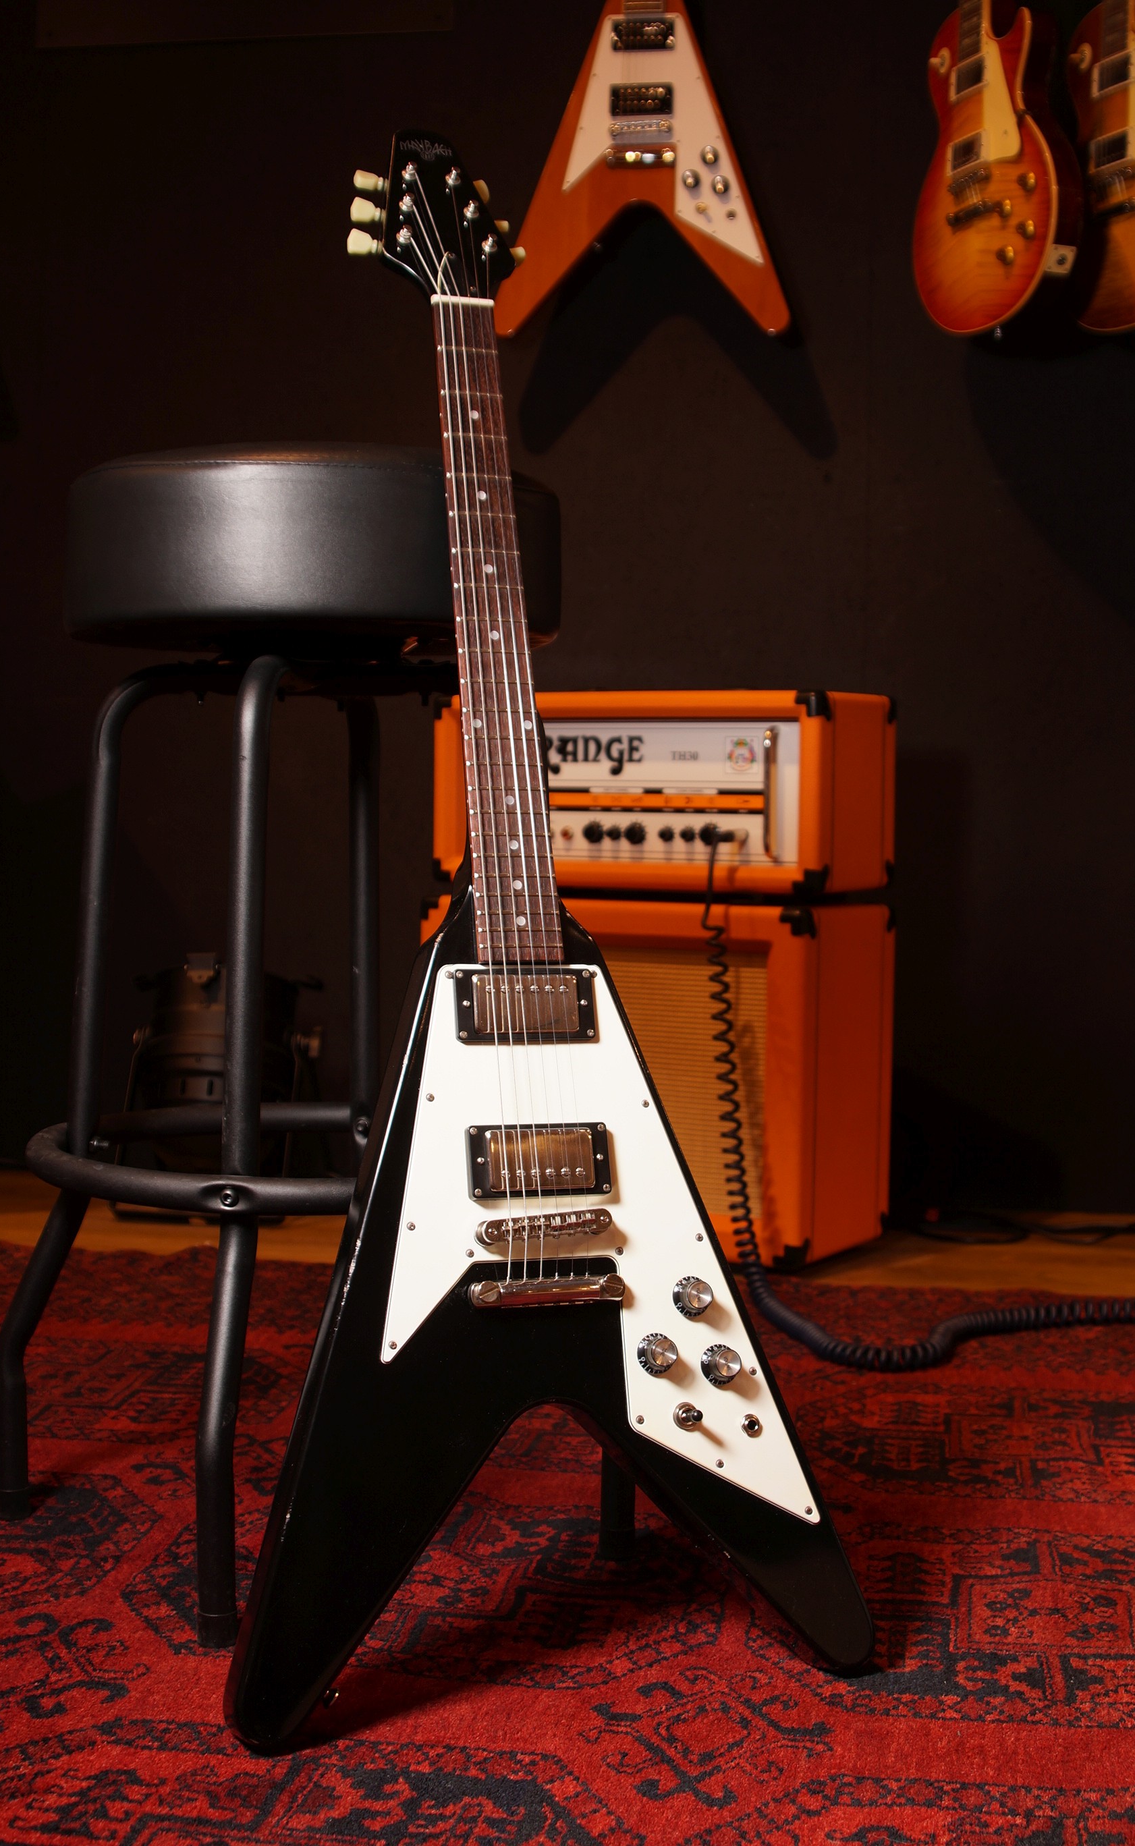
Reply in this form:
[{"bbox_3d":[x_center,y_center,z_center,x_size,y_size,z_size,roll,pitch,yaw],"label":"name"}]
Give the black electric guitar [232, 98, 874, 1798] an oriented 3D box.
[{"bbox_3d":[-0.046,-0.049,1.401,0.410,1.080,0.080,0,-15,-20],"label":"black electric guitar"}]

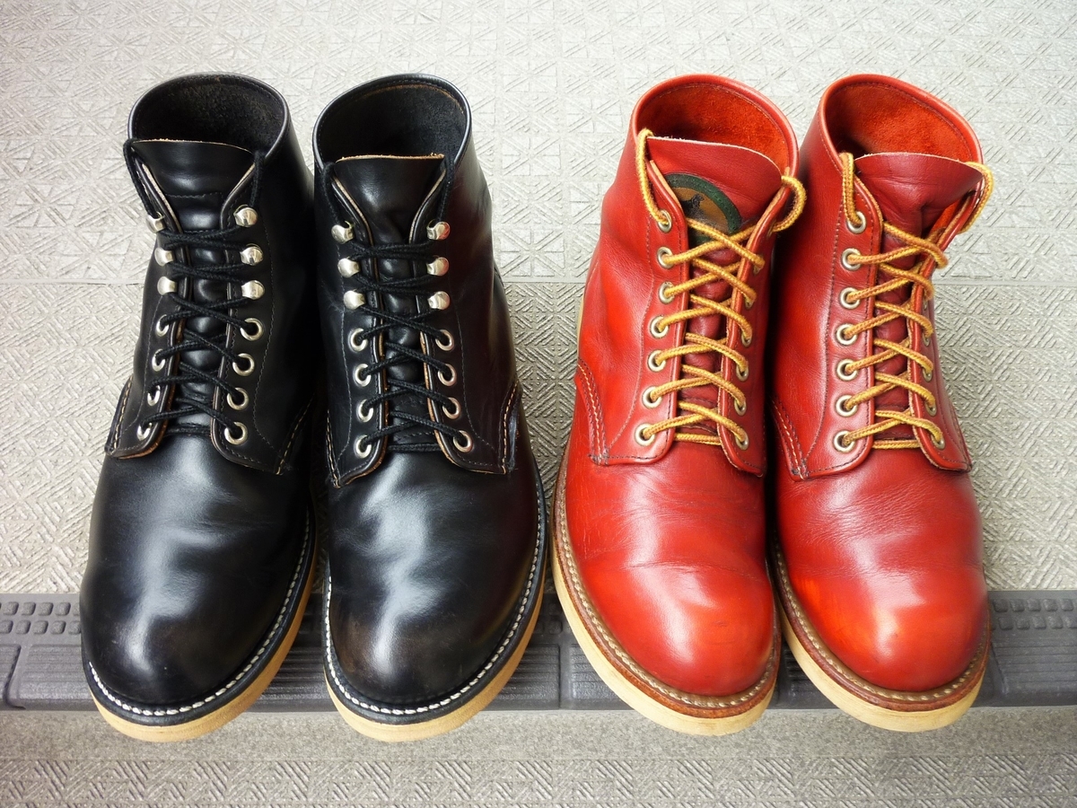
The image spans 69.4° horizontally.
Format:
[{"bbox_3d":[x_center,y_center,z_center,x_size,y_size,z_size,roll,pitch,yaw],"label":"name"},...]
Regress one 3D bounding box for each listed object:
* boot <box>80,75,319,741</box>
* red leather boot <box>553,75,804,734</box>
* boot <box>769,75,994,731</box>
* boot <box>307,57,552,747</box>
[{"bbox_3d":[-0.176,-0.009,0.380,0.113,0.184,0.295,0,57,-1],"label":"boot"},{"bbox_3d":[0.069,-0.010,0.386,0.113,0.184,0.295,2,57,0],"label":"red leather boot"},{"bbox_3d":[0.186,-0.010,0.388,0.113,0.184,0.295,2,57,0],"label":"boot"},{"bbox_3d":[-0.055,-0.009,0.382,0.113,0.184,0.295,-3,57,-3],"label":"boot"}]

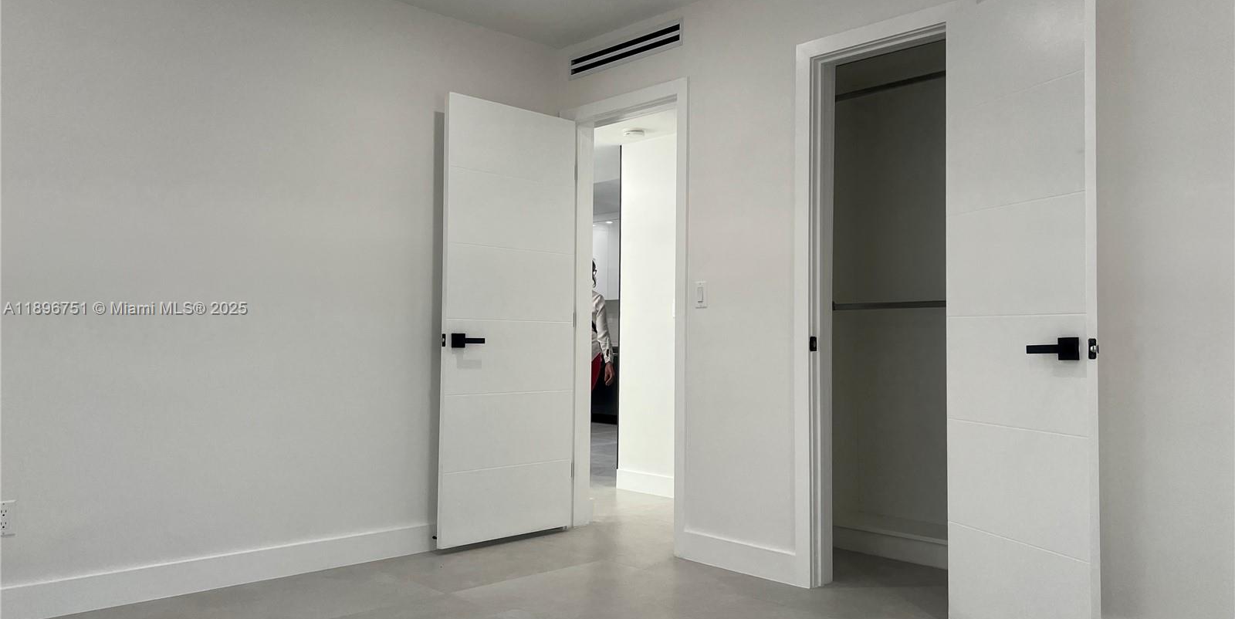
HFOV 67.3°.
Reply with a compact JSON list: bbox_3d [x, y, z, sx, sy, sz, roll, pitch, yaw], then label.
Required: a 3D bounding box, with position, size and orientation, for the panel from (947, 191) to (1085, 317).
[{"bbox_3d":[1.230,-0.151,2.866,0.038,0.340,0.602,1,-2,-18],"label":"panel"}]

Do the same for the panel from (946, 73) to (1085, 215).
[{"bbox_3d":[1.233,-0.493,2.880,0.038,0.344,0.602,1,-2,-18],"label":"panel"}]

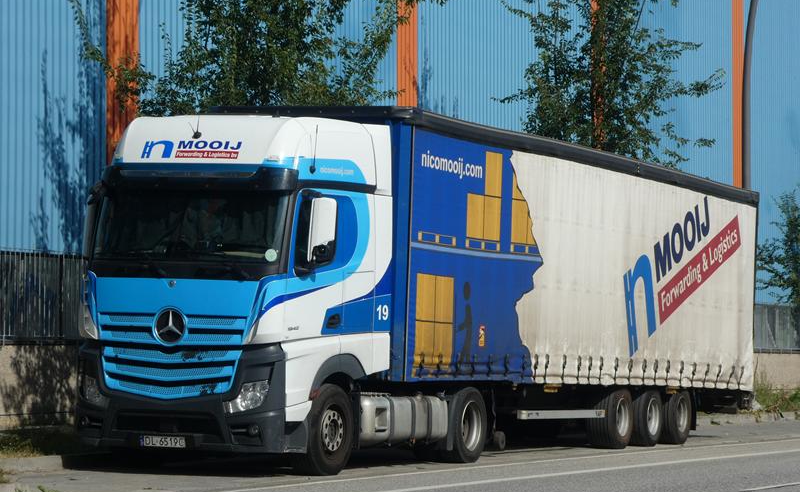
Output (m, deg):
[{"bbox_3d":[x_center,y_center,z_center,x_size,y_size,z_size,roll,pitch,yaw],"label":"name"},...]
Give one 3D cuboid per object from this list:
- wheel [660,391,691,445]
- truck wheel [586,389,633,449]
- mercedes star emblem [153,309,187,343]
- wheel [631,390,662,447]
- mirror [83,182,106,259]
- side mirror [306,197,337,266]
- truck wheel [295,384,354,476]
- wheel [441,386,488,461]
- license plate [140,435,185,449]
[{"bbox_3d":[3.994,2.507,36.356,0.400,0.855,0.855,1,-2,24],"label":"wheel"},{"bbox_3d":[2.907,2.384,33.954,0.400,0.855,0.855,1,-2,24],"label":"truck wheel"},{"bbox_3d":[-2.322,0.819,24.777,0.365,0.365,0.050,1,-2,24],"label":"mercedes star emblem"},{"bbox_3d":[3.451,2.445,35.155,0.400,0.855,0.855,1,-2,24],"label":"wheel"},{"bbox_3d":[-3.241,-0.212,25.926,0.250,0.700,0.160,0,-3,43],"label":"mirror"},{"bbox_3d":[-0.789,-0.142,24.845,0.270,0.680,0.180,2,-2,11],"label":"side mirror"},{"bbox_3d":[-0.828,1.916,25.614,0.340,0.950,0.950,1,-2,24],"label":"truck wheel"},{"bbox_3d":[0.695,2.111,29.003,0.340,0.910,0.910,1,-2,24],"label":"wheel"},{"bbox_3d":[-2.388,1.975,24.682,0.520,0.114,0.020,1,-2,24],"label":"license plate"}]

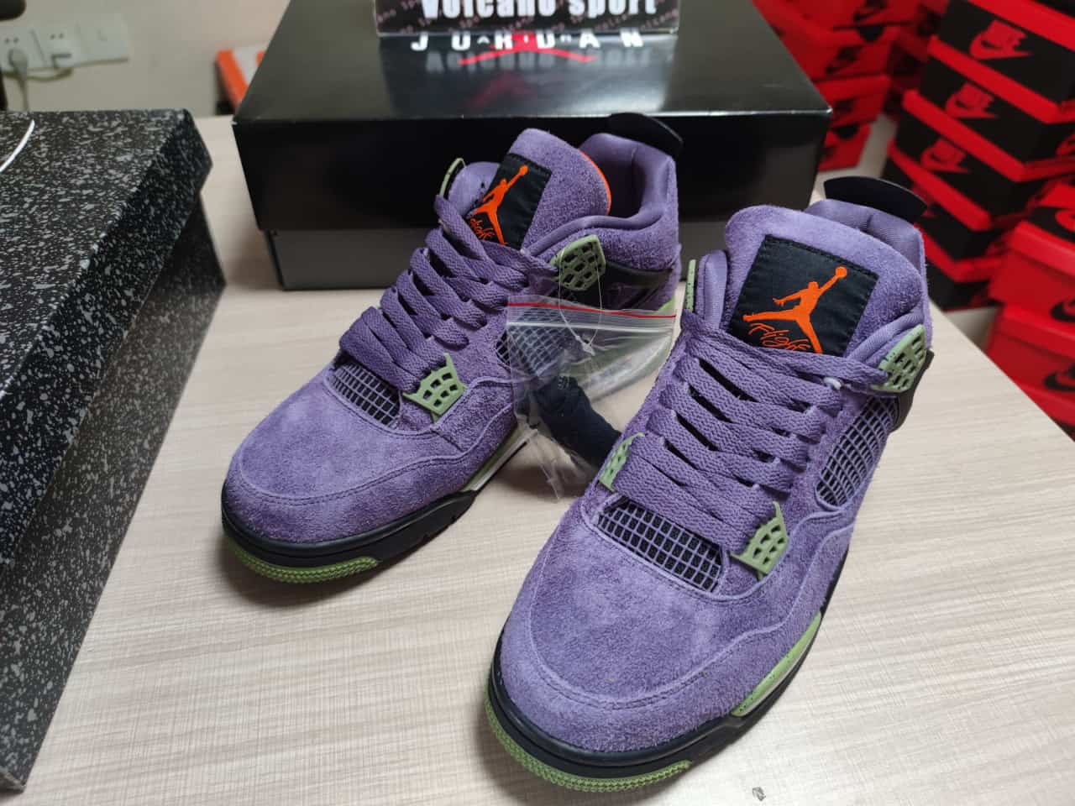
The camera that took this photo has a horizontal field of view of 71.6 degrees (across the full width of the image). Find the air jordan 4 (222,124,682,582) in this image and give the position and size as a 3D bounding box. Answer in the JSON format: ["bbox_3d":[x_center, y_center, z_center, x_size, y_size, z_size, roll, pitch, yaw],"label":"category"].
[{"bbox_3d":[-0.032,-0.049,0.395,0.113,0.149,0.295,31,52,27],"label":"air jordan 4"}]

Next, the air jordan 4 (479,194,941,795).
[{"bbox_3d":[0.096,0.017,0.333,0.115,0.155,0.295,23,49,22],"label":"air jordan 4"}]

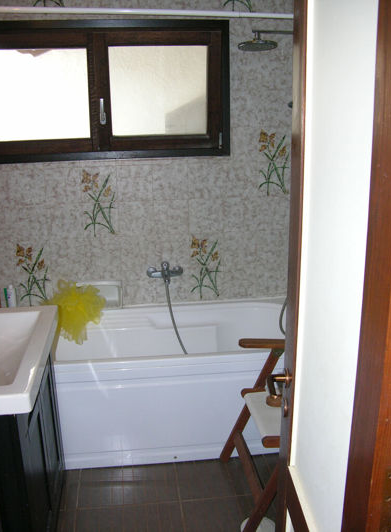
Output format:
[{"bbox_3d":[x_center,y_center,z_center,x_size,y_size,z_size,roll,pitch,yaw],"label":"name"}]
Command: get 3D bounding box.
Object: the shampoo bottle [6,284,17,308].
[{"bbox_3d":[-1.025,0.199,2.971,0.056,0.195,0.042,-3,15,-7],"label":"shampoo bottle"}]

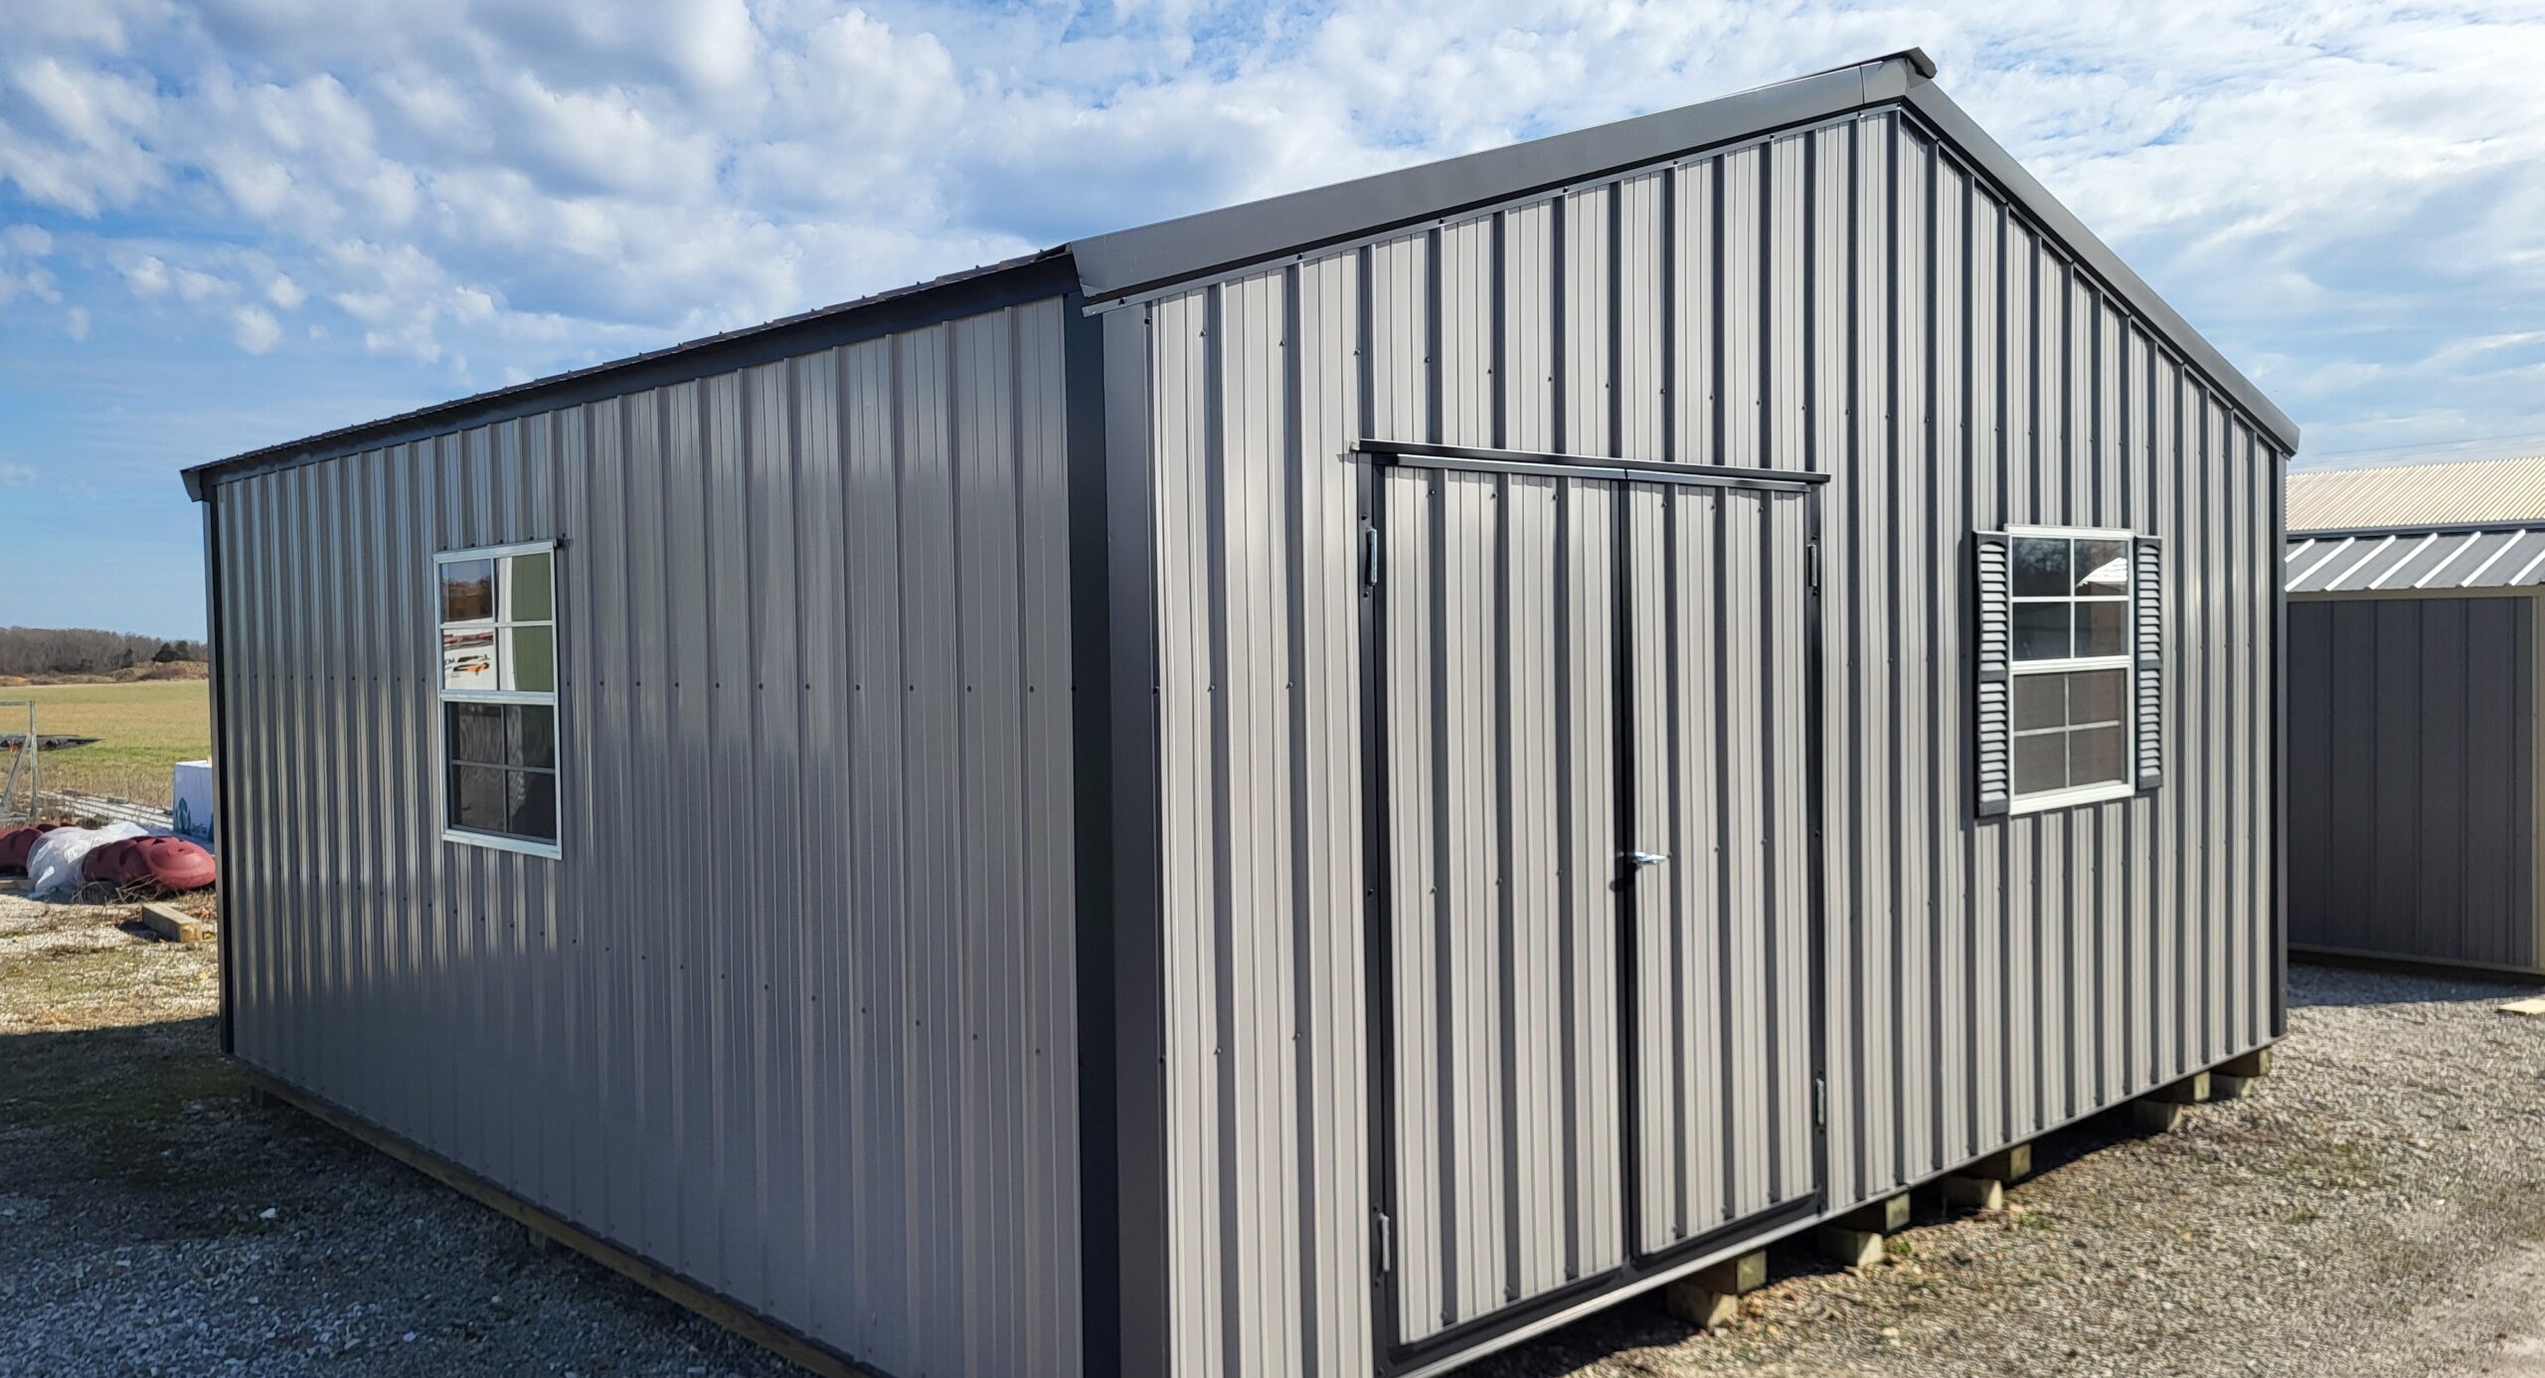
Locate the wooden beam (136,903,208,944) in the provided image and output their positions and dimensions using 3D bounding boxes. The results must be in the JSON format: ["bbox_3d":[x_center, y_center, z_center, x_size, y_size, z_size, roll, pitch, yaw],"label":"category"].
[{"bbox_3d":[-7.928,1.684,13.768,0.135,0.135,1.369,-2,2,-40],"label":"wooden beam"}]

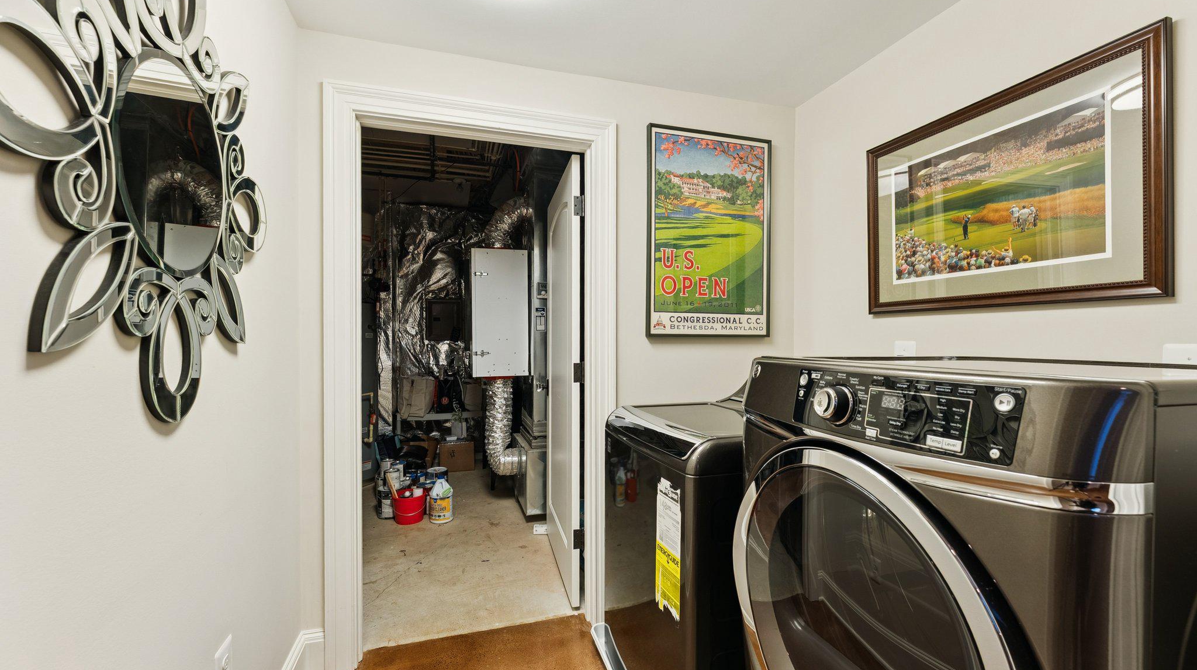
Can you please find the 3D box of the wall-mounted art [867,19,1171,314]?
[{"bbox_3d":[1.215,-0.411,1.480,0.030,0.654,0.818,0,0,-17],"label":"wall-mounted art"}]

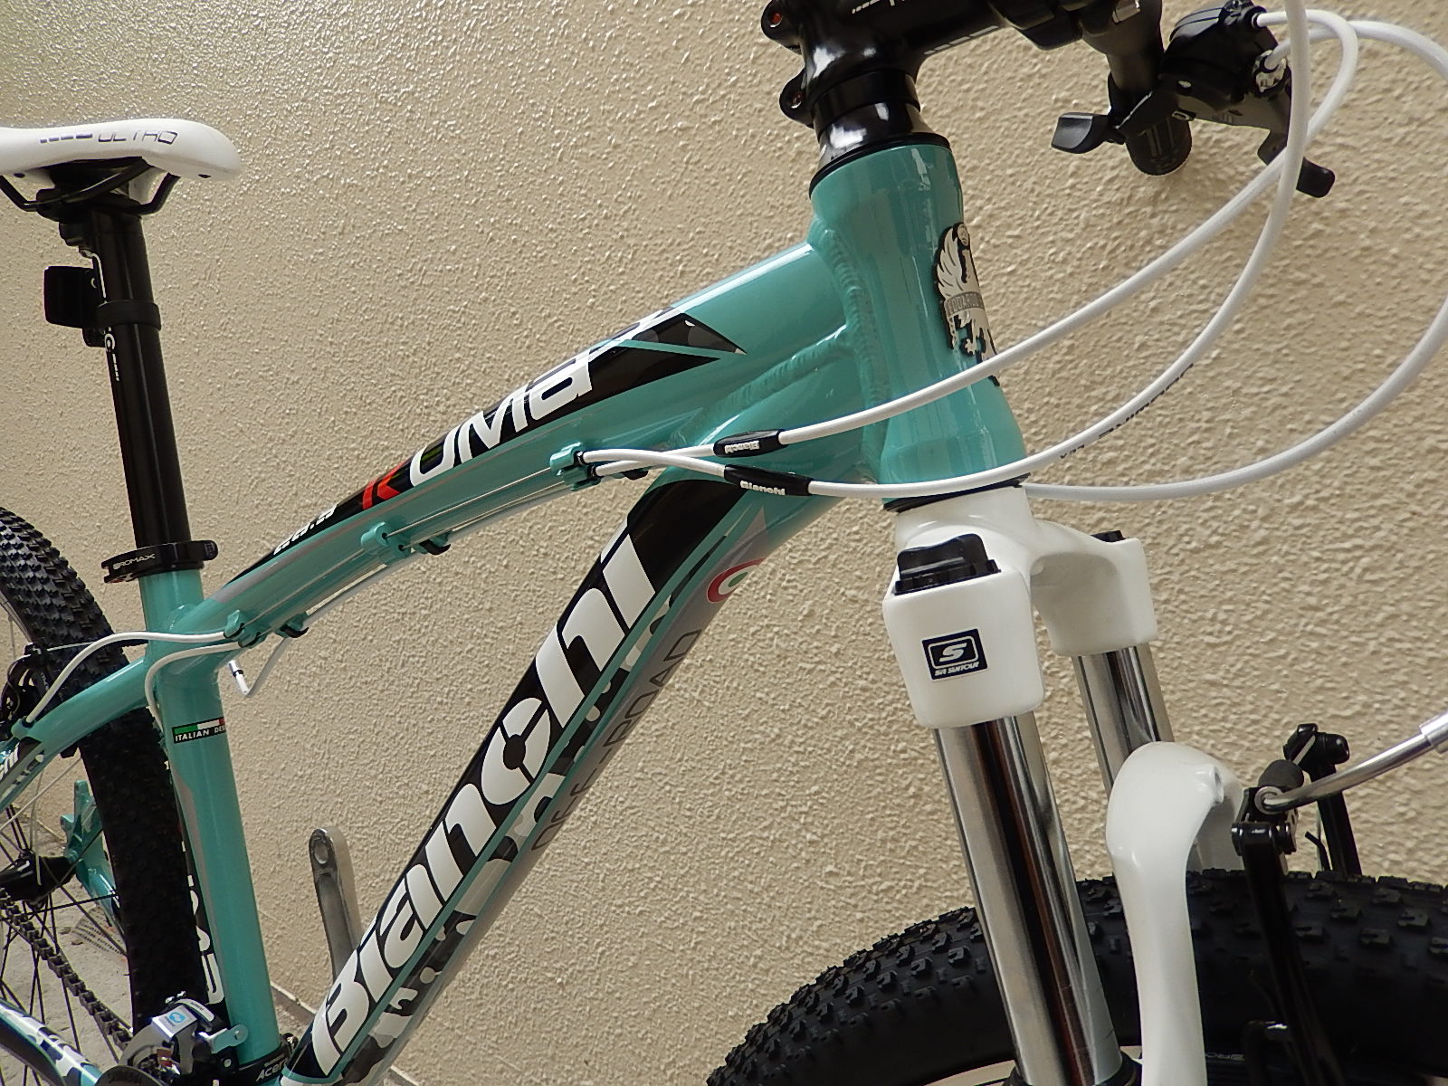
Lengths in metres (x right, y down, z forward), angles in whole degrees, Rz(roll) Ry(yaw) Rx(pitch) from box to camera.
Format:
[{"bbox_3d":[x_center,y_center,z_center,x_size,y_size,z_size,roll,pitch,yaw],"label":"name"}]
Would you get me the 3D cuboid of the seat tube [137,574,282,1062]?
[{"bbox_3d":[-0.325,0.178,0.668,0.040,0.326,0.035,-12,-1,35],"label":"seat tube"}]

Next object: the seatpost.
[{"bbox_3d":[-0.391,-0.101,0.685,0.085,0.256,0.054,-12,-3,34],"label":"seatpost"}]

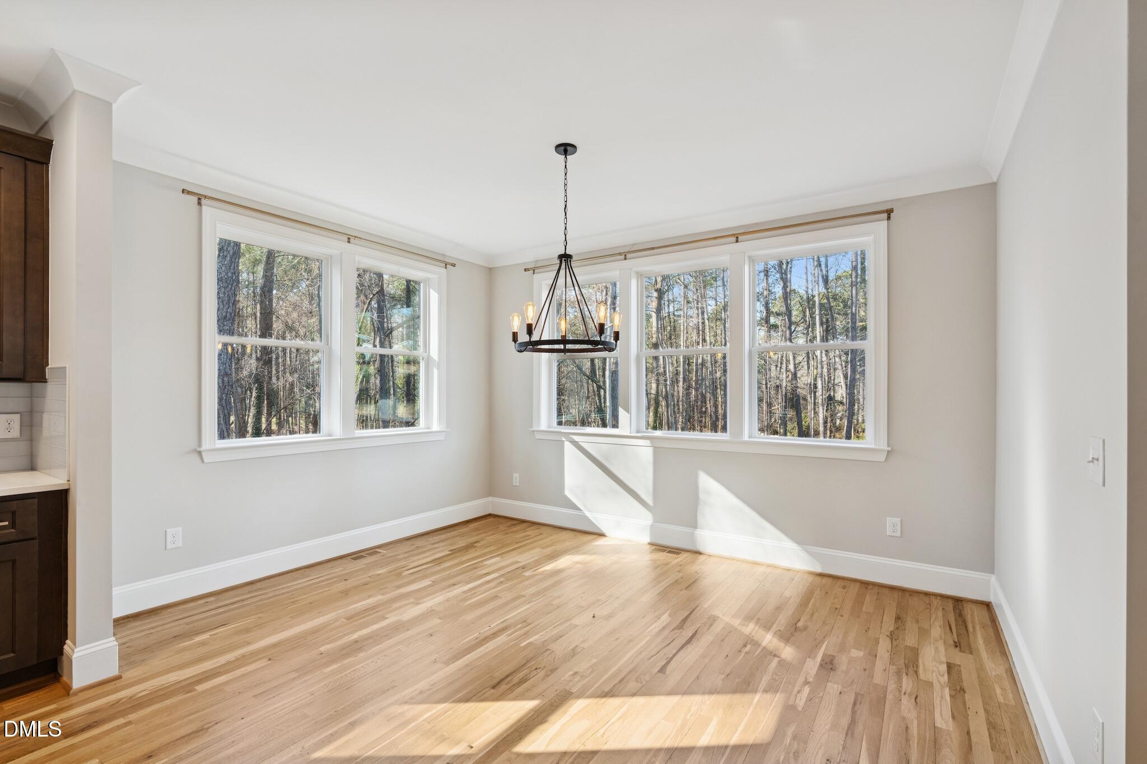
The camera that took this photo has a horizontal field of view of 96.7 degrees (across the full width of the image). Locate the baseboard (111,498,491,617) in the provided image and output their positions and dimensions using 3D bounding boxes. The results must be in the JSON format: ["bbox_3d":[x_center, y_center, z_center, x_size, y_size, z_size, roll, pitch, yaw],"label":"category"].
[{"bbox_3d":[-1.782,1.290,4.140,0.022,0.173,3.246,0,-1,34],"label":"baseboard"}]

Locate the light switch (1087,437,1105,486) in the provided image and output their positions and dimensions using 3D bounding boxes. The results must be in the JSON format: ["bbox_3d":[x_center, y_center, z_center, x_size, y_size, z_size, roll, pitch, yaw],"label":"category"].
[{"bbox_3d":[1.425,0.215,1.401,0.016,0.125,0.126,0,-1,34],"label":"light switch"}]

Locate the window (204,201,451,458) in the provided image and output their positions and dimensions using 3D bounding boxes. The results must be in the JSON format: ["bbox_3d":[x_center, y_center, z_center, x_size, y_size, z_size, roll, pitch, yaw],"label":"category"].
[{"bbox_3d":[-1.804,-0.285,4.111,0.070,1.653,2.095,0,-1,34],"label":"window"}]

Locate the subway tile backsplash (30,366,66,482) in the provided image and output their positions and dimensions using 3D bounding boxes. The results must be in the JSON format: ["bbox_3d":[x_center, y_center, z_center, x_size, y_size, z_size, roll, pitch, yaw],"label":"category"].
[{"bbox_3d":[-2.541,0.189,2.469,0.633,0.510,0.012,0,-1,34],"label":"subway tile backsplash"}]

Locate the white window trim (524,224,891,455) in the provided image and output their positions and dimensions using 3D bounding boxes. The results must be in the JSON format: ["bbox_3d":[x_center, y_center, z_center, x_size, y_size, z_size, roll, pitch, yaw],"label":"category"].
[{"bbox_3d":[0.851,-0.266,4.245,3.029,1.625,0.100,0,-1,34],"label":"white window trim"}]

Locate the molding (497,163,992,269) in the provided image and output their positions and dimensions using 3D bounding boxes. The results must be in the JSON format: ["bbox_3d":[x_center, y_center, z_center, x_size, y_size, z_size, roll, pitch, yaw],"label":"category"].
[{"bbox_3d":[0.848,-1.295,4.316,4.213,0.116,0.090,0,-1,34],"label":"molding"}]

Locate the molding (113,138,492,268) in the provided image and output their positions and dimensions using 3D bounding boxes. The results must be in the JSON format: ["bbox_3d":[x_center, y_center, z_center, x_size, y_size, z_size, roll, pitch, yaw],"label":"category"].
[{"bbox_3d":[-1.743,-1.308,4.156,0.090,0.116,3.246,0,-1,34],"label":"molding"}]

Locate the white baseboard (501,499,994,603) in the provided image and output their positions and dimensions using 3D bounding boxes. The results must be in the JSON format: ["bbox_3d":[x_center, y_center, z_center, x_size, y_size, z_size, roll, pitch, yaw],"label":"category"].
[{"bbox_3d":[0.833,1.279,4.209,4.126,0.183,0.018,0,-1,34],"label":"white baseboard"}]

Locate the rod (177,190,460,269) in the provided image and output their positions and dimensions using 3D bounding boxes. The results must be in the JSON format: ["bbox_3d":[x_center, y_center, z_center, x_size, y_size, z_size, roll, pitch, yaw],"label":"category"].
[{"bbox_3d":[-1.731,-1.127,3.954,0.040,0.035,2.175,0,-1,34],"label":"rod"}]

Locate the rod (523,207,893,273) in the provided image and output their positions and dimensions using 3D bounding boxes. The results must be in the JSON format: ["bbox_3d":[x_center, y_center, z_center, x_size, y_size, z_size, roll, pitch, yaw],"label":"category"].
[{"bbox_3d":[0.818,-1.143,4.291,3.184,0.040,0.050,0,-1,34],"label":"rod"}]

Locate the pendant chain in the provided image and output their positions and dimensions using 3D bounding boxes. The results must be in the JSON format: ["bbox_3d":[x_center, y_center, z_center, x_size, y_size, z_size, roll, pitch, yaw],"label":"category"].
[{"bbox_3d":[-0.045,-1.025,2.925,0.023,0.585,0.023,0,-1,34],"label":"pendant chain"}]

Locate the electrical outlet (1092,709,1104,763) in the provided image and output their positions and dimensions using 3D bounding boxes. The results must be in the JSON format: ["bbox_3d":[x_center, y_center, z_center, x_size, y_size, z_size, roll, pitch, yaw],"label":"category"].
[{"bbox_3d":[1.367,0.928,1.324,0.008,0.117,0.075,0,-1,34],"label":"electrical outlet"}]

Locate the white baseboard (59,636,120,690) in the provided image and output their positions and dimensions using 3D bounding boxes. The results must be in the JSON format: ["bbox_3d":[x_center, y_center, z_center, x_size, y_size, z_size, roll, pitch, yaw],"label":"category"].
[{"bbox_3d":[-2.164,1.245,2.290,0.150,0.180,0.155,0,-1,34],"label":"white baseboard"}]

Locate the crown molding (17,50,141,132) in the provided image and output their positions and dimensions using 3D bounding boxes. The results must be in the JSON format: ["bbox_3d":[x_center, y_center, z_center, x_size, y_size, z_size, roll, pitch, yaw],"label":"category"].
[{"bbox_3d":[-2.368,-1.309,2.423,0.736,0.105,0.288,0,-1,34],"label":"crown molding"}]

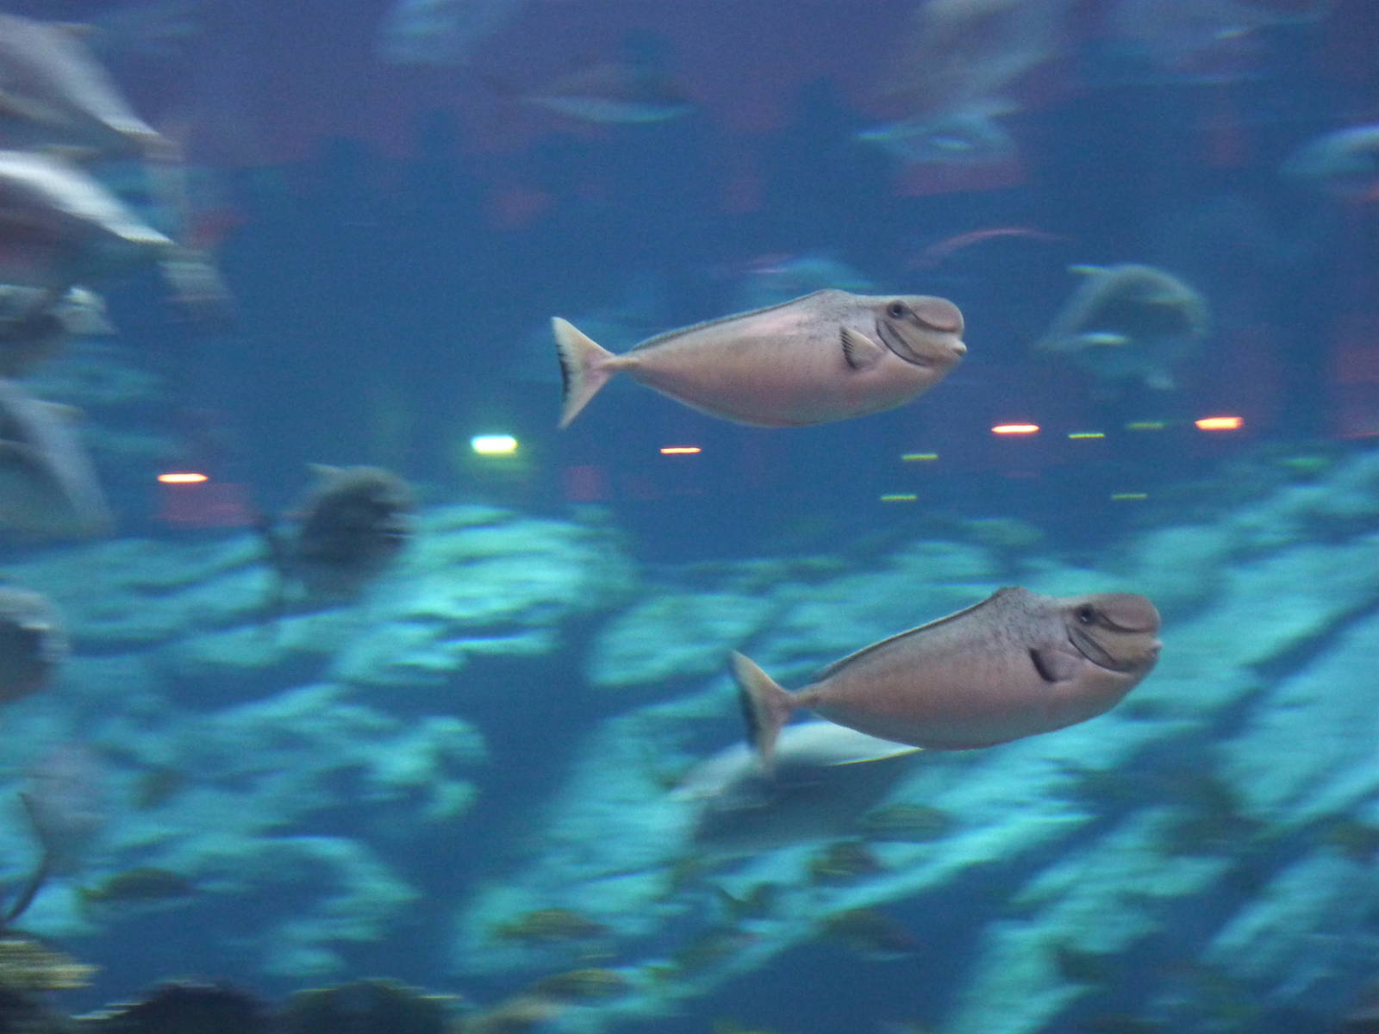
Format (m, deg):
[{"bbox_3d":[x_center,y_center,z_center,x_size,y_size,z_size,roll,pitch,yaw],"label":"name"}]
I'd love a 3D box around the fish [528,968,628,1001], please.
[{"bbox_3d":[-0.187,0.788,9.200,0.169,0.054,0.028,-3,0,0],"label":"fish"}]

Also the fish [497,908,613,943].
[{"bbox_3d":[-0.235,0.697,9.300,0.195,0.057,0.030,0,0,0],"label":"fish"}]

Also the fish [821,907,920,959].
[{"bbox_3d":[0.304,0.702,9.200,0.166,0.058,0.030,14,-2,-10],"label":"fish"}]

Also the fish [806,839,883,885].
[{"bbox_3d":[0.262,0.581,9.200,0.135,0.060,0.031,13,-4,-20],"label":"fish"}]

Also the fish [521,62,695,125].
[{"bbox_3d":[-0.158,-0.776,10.000,0.336,0.107,0.055,2,0,0],"label":"fish"}]

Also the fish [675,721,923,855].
[{"bbox_3d":[0.157,0.387,7.800,0.360,0.146,0.076,-12,2,-10],"label":"fish"}]

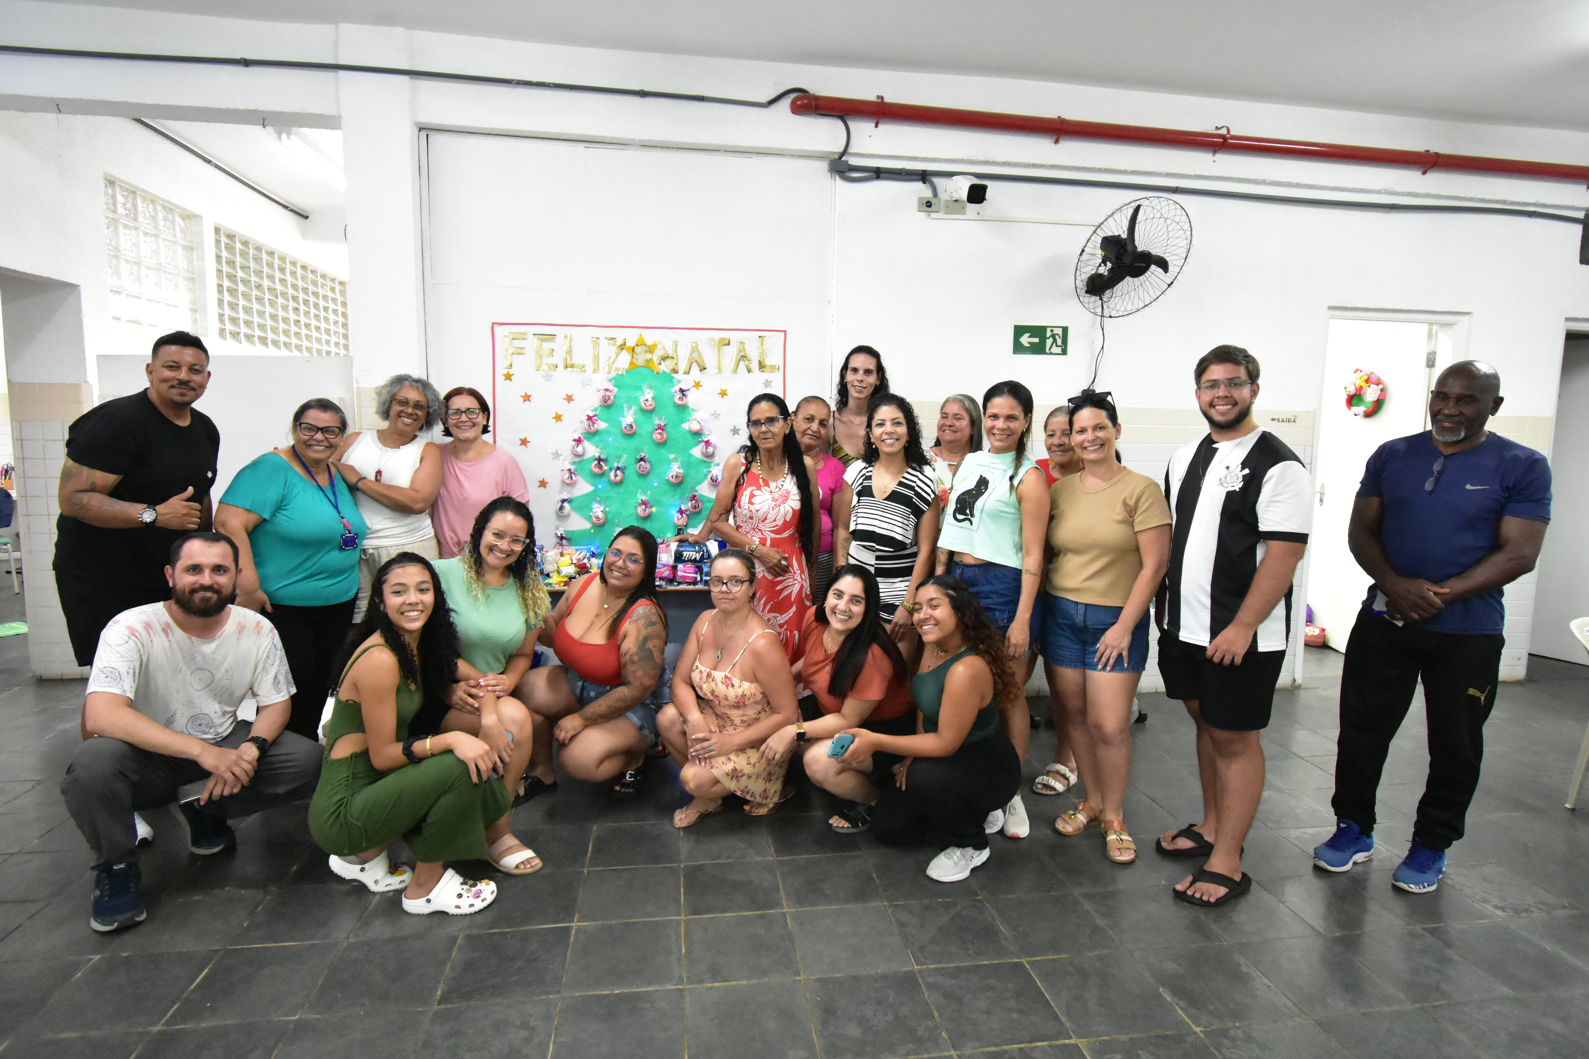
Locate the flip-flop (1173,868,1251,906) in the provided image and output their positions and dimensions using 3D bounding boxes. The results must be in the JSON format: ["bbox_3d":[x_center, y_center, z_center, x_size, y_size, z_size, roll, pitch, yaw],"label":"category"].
[{"bbox_3d":[1.323,1.112,2.644,0.295,0.062,0.115,-3,7,-29],"label":"flip-flop"}]

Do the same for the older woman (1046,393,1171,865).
[{"bbox_3d":[1.090,0.327,2.920,0.470,1.590,0.310,4,8,28],"label":"older woman"}]

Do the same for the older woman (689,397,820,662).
[{"bbox_3d":[-0.140,0.263,3.304,0.510,1.590,0.330,2,7,8],"label":"older woman"}]

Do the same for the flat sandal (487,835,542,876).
[{"bbox_3d":[-0.941,1.074,2.797,0.240,0.075,0.095,7,9,40],"label":"flat sandal"}]

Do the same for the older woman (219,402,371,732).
[{"bbox_3d":[-1.907,0.259,3.236,0.390,1.530,0.540,6,8,39],"label":"older woman"}]

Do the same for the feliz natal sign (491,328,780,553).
[{"bbox_3d":[-0.753,-0.425,4.182,1.430,1.150,0.030,0,6,-8],"label":"feliz natal sign"}]

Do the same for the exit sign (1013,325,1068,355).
[{"bbox_3d":[1.307,-1.000,4.431,0.300,0.150,0.012,0,6,-8],"label":"exit sign"}]

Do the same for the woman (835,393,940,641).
[{"bbox_3d":[0.358,0.270,3.233,0.430,1.575,0.290,1,6,4],"label":"woman"}]

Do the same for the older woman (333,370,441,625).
[{"bbox_3d":[-1.569,0.210,3.349,0.510,1.640,0.340,1,7,2],"label":"older woman"}]

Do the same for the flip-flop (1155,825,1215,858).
[{"bbox_3d":[1.429,1.094,2.951,0.295,0.070,0.110,0,7,-3],"label":"flip-flop"}]

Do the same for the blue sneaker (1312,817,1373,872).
[{"bbox_3d":[1.877,1.067,2.855,0.285,0.120,0.110,-4,8,-35],"label":"blue sneaker"}]

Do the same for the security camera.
[{"bbox_3d":[0.848,-1.681,4.150,0.100,0.100,0.200,-2,22,-26],"label":"security camera"}]

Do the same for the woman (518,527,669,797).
[{"bbox_3d":[-0.771,0.507,3.240,0.540,1.070,0.620,3,7,15],"label":"woman"}]

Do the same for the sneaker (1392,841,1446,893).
[{"bbox_3d":[2.099,1.098,2.790,0.290,0.120,0.112,-4,9,-38],"label":"sneaker"}]

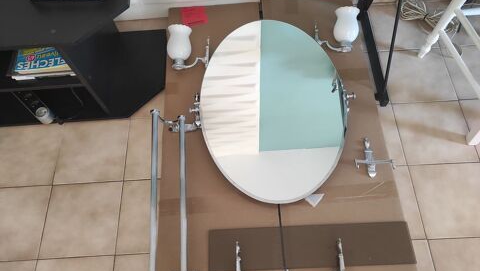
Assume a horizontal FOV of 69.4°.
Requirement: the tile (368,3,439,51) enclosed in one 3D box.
[{"bbox_3d":[0.883,-0.599,1.905,0.323,0.010,0.323,-3,65,1],"label":"tile"}]

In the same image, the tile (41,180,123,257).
[{"bbox_3d":[-0.687,0.367,1.519,0.323,0.010,0.323,-3,65,1],"label":"tile"}]

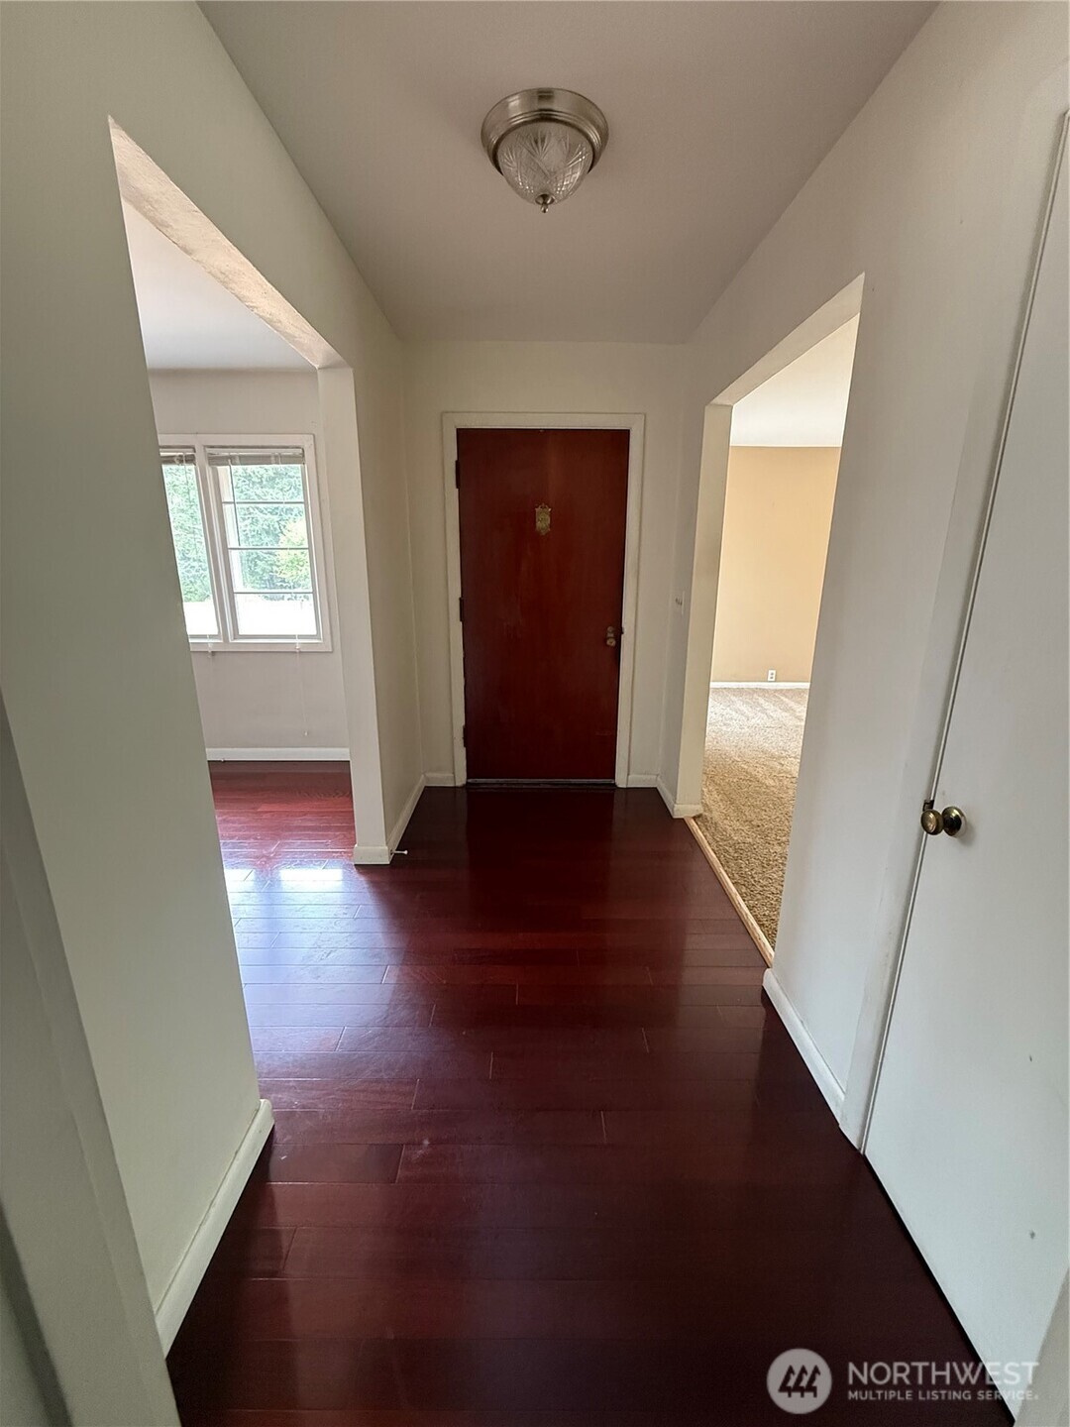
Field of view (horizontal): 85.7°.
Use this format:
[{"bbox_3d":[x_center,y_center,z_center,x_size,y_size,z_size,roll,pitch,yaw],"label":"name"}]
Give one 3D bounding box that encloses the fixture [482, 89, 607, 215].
[{"bbox_3d":[0.026,-1.422,1.528,0.330,0.170,0.330,0,15,-1],"label":"fixture"}]

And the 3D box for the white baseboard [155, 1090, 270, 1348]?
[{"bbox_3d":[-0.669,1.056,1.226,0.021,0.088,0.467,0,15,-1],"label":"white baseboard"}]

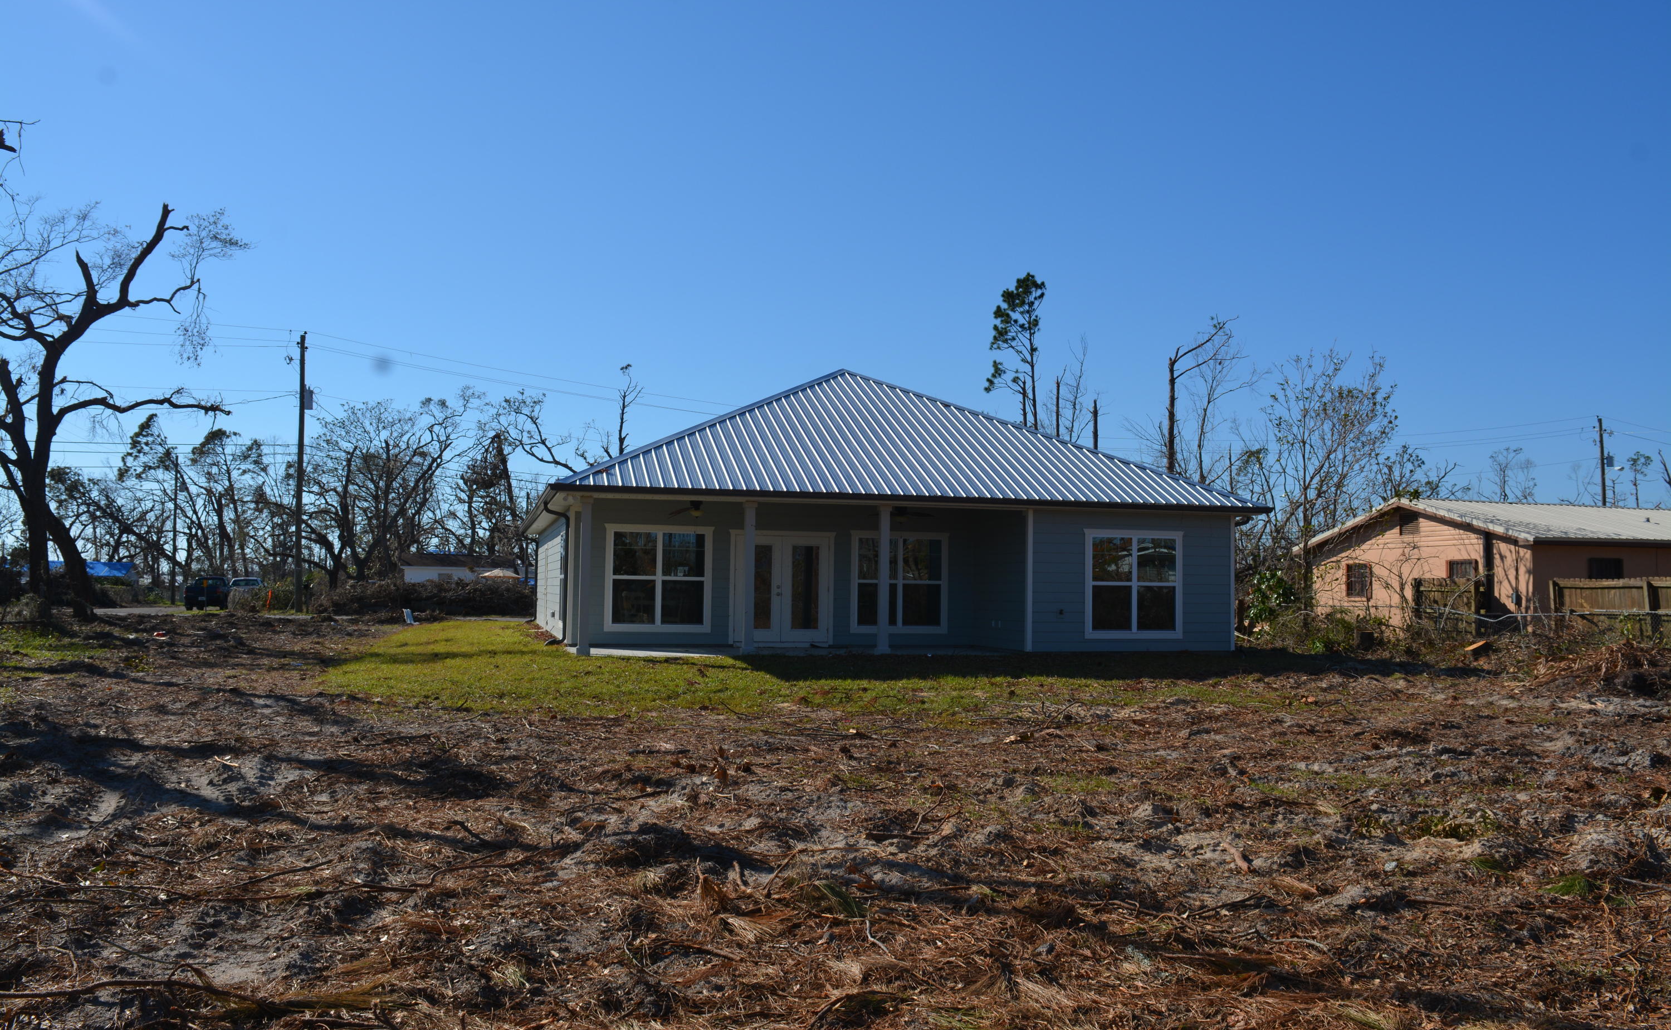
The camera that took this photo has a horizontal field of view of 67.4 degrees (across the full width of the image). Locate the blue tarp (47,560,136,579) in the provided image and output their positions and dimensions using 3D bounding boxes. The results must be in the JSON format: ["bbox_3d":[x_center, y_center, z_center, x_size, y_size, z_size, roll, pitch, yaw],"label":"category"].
[{"bbox_3d":[-64.075,4.728,108.000,7.000,1.400,3.300,2,-3,-15],"label":"blue tarp"}]

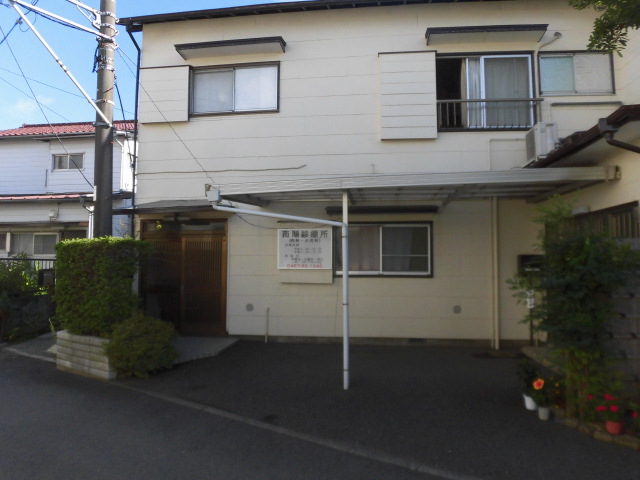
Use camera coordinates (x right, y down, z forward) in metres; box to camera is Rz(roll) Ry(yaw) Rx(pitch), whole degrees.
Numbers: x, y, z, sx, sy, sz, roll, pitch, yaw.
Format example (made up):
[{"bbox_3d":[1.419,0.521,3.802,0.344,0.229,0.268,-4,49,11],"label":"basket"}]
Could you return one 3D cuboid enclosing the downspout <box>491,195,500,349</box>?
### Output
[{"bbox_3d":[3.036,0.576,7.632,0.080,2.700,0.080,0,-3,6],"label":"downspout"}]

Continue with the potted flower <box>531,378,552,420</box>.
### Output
[{"bbox_3d":[2.122,1.518,4.250,0.200,0.412,0.200,0,-3,6],"label":"potted flower"}]

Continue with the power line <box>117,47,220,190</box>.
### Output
[{"bbox_3d":[-2.170,-1.789,6.050,2.327,2.391,0.050,-2,-3,37],"label":"power line"}]

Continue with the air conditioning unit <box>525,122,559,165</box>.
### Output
[{"bbox_3d":[3.473,-1.497,7.005,0.300,0.550,0.720,0,-3,9],"label":"air conditioning unit"}]

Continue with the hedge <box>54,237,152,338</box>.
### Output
[{"bbox_3d":[-3.015,0.645,6.150,1.250,1.380,0.680,-2,-3,30],"label":"hedge"}]

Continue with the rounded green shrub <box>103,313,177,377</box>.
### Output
[{"bbox_3d":[-2.354,1.377,5.820,0.930,0.790,0.900,0,-4,6],"label":"rounded green shrub"}]

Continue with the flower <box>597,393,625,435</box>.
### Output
[{"bbox_3d":[2.488,1.486,3.800,0.230,0.360,0.230,0,-3,6],"label":"flower"}]

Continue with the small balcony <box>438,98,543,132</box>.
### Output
[{"bbox_3d":[2.964,-2.176,7.712,1.780,0.540,0.250,0,-3,6],"label":"small balcony"}]

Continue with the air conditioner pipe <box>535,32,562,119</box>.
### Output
[{"bbox_3d":[3.964,-2.837,7.698,0.460,1.500,0.100,0,-3,6],"label":"air conditioner pipe"}]

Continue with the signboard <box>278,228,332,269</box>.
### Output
[{"bbox_3d":[-0.261,0.162,7.994,0.980,0.730,0.060,0,-3,6],"label":"signboard"}]

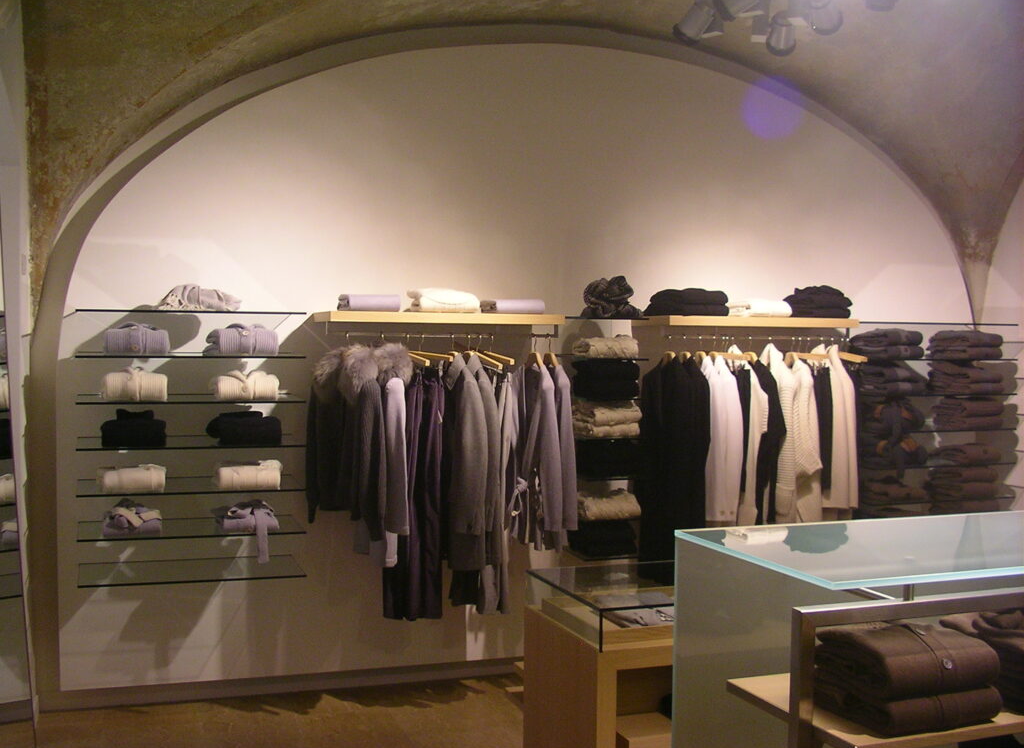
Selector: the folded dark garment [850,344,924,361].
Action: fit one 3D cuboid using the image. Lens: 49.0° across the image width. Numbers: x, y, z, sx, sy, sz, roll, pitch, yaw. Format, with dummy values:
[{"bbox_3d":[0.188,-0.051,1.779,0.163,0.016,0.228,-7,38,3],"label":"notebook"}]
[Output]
[{"bbox_3d":[1.911,-0.111,5.710,0.225,0.073,0.270,0,2,-19],"label":"folded dark garment"}]

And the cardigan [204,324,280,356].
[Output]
[{"bbox_3d":[-1.055,-0.134,4.386,0.230,0.118,0.270,0,3,-25],"label":"cardigan"}]

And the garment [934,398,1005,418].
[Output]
[{"bbox_3d":[2.329,0.171,5.754,0.240,0.082,0.261,0,3,-20],"label":"garment"}]

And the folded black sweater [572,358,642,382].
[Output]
[{"bbox_3d":[0.419,-0.017,5.063,0.240,0.096,0.230,0,3,-19],"label":"folded black sweater"}]

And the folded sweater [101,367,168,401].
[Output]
[{"bbox_3d":[-1.435,0.034,4.261,0.230,0.115,0.270,0,3,-23],"label":"folded sweater"}]

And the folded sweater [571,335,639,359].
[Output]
[{"bbox_3d":[0.415,-0.126,5.071,0.237,0.100,0.261,0,3,-20],"label":"folded sweater"}]

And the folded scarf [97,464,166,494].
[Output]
[{"bbox_3d":[-1.439,0.384,4.252,0.225,0.086,0.260,0,3,-23],"label":"folded scarf"}]

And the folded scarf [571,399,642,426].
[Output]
[{"bbox_3d":[0.427,0.170,5.141,0.223,0.102,0.270,0,3,-19],"label":"folded scarf"}]

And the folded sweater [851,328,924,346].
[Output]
[{"bbox_3d":[1.836,-0.181,5.529,0.230,0.081,0.280,0,3,-20],"label":"folded sweater"}]

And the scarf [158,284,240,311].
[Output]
[{"bbox_3d":[-1.279,-0.312,4.621,0.310,0.107,0.249,0,3,-19],"label":"scarf"}]

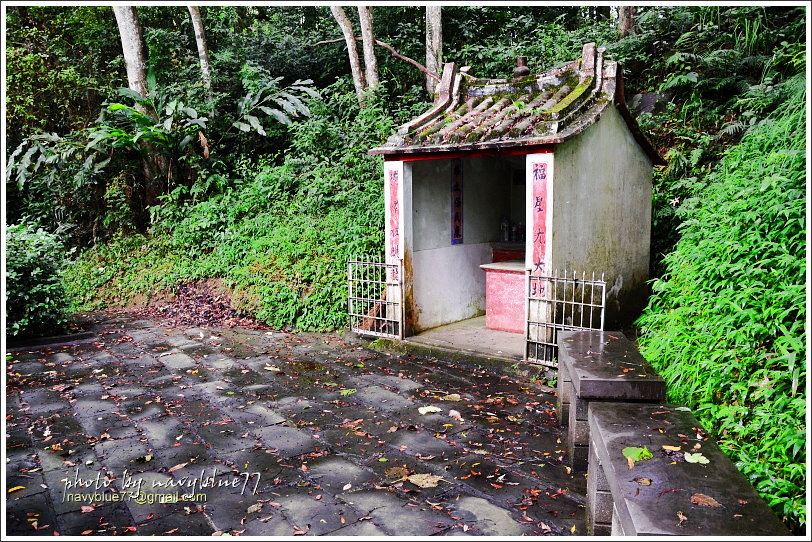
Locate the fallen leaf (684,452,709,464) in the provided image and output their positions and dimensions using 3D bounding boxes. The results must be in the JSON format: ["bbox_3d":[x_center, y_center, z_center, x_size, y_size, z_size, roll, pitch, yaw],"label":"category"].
[{"bbox_3d":[1.132,0.728,2.371,0.086,0.013,0.101,0,7,8],"label":"fallen leaf"}]

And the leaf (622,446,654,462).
[{"bbox_3d":[0.922,0.722,2.413,0.119,0.020,0.130,-1,7,-5],"label":"leaf"}]

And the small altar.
[{"bbox_3d":[1.217,0.285,6.471,0.660,0.670,0.550,5,9,40],"label":"small altar"}]

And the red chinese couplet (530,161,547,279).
[{"bbox_3d":[1.115,-0.336,5.111,0.133,1.120,0.015,5,9,40],"label":"red chinese couplet"}]

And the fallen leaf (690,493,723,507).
[{"bbox_3d":[1.006,0.768,2.041,0.100,0.020,0.070,4,9,35],"label":"fallen leaf"}]

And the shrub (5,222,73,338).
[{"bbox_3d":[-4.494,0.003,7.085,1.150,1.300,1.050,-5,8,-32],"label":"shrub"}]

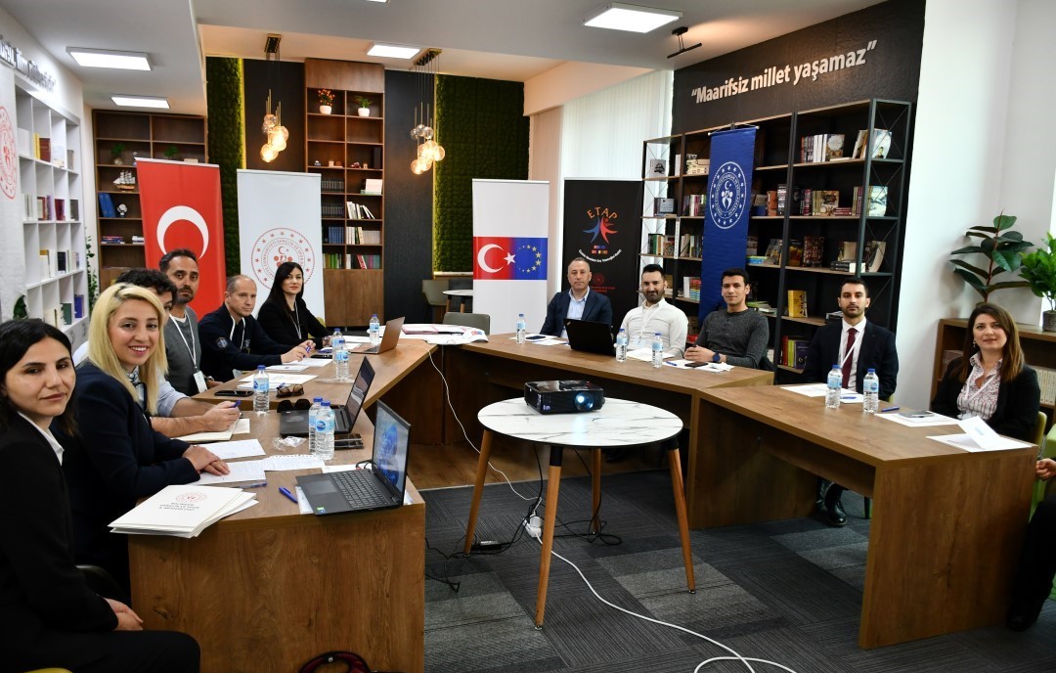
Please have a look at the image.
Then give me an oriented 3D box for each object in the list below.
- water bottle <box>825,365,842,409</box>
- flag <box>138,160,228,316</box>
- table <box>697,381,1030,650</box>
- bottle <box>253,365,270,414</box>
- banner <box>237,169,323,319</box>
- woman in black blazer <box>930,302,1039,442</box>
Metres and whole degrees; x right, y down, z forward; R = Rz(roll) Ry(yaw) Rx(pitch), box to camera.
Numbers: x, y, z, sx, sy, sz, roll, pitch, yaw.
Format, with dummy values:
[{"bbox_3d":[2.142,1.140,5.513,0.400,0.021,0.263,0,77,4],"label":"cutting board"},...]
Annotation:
[{"bbox_3d":[1.462,0.236,3.773,0.065,0.203,0.065,2,8,0],"label":"water bottle"},{"bbox_3d":[-3.244,-0.605,7.508,0.120,2.040,0.850,4,8,31],"label":"flag"},{"bbox_3d":[1.448,0.726,3.691,0.780,0.746,1.300,-1,9,-20],"label":"table"},{"bbox_3d":[-1.134,0.222,3.365,0.065,0.207,0.065,-1,8,-19],"label":"bottle"},{"bbox_3d":[-2.582,-0.691,8.326,0.850,2.030,0.200,-2,9,-26],"label":"banner"},{"bbox_3d":[2.017,0.483,3.693,0.720,1.270,0.500,-4,10,-37],"label":"woman in black blazer"}]

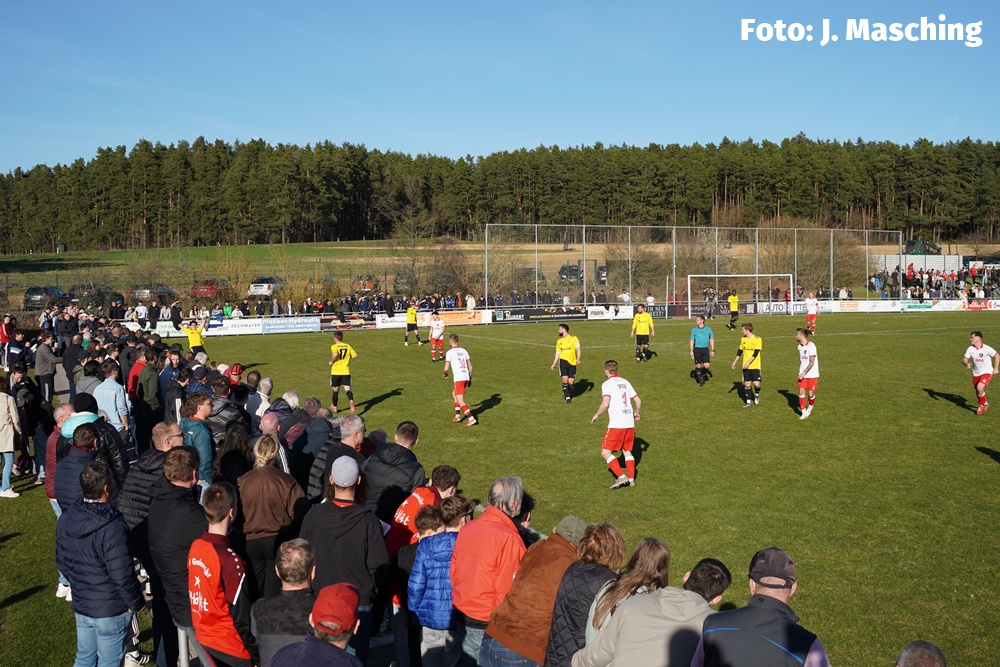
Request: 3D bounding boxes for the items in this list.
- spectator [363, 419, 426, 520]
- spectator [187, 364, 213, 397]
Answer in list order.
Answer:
[{"bbox_3d":[-0.869,1.580,8.451,0.540,1.724,0.430,1,4,23],"label":"spectator"},{"bbox_3d":[-4.077,1.316,13.850,0.520,1.762,0.380,2,5,45],"label":"spectator"}]

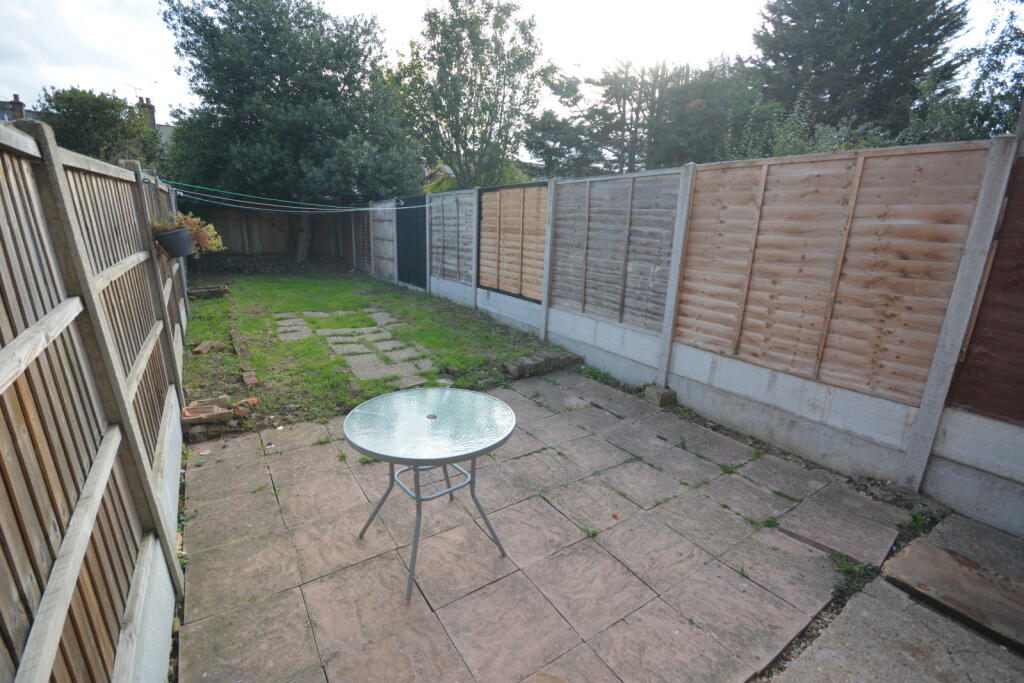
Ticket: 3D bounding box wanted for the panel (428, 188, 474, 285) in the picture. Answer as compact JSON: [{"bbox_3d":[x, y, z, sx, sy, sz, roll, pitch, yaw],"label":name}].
[{"bbox_3d":[-1.099,-1.897,7.763,0.050,1.549,1.820,-7,16,-33],"label":"panel"}]

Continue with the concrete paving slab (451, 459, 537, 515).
[{"bbox_3d":[-0.145,0.941,2.689,0.445,0.040,0.445,-7,16,-33],"label":"concrete paving slab"}]

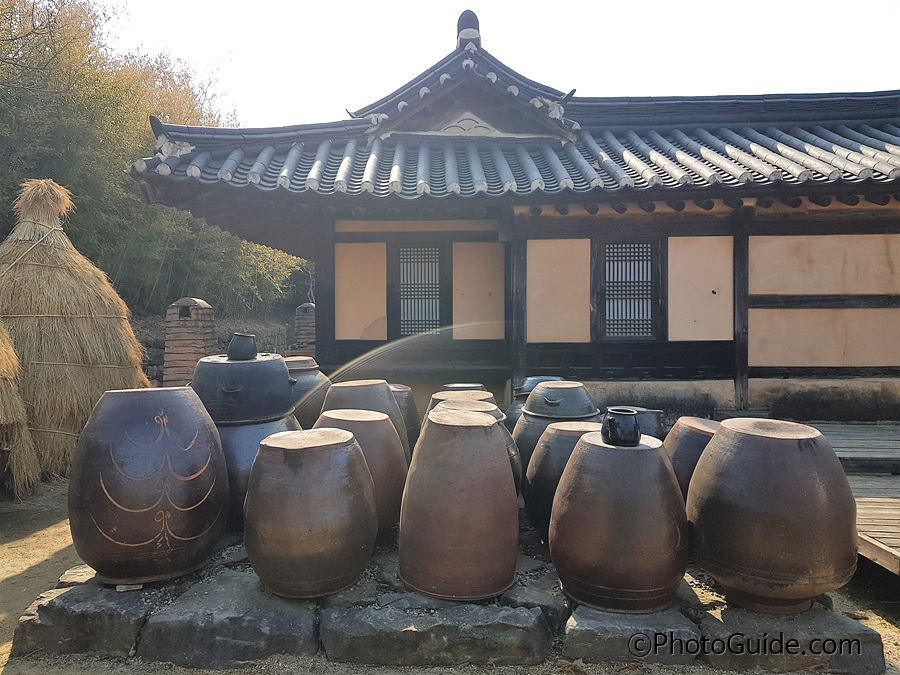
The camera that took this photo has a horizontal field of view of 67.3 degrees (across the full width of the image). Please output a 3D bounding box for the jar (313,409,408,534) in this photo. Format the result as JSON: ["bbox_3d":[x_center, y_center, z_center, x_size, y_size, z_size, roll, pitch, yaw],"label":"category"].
[{"bbox_3d":[-0.575,0.830,4.080,0.635,0.720,0.635,0,2,0],"label":"jar"}]

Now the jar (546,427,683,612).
[{"bbox_3d":[0.779,0.814,3.124,0.620,0.679,0.620,0,2,0],"label":"jar"}]

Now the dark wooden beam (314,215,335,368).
[{"bbox_3d":[-1.527,-0.401,8.292,0.230,2.157,0.220,0,2,5],"label":"dark wooden beam"}]

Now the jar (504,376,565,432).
[{"bbox_3d":[0.731,0.685,5.121,0.600,0.744,0.600,0,2,0],"label":"jar"}]

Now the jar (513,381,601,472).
[{"bbox_3d":[0.710,0.695,4.321,0.630,0.790,0.630,0,2,0],"label":"jar"}]

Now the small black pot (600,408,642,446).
[{"bbox_3d":[0.814,0.433,3.220,0.187,0.158,0.187,0,2,0],"label":"small black pot"}]

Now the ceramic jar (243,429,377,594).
[{"bbox_3d":[-0.703,0.861,3.379,0.650,0.720,0.650,0,2,0],"label":"ceramic jar"}]

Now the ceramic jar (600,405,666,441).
[{"bbox_3d":[1.426,0.846,5.242,0.560,0.580,0.560,0,2,0],"label":"ceramic jar"}]

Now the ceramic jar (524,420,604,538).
[{"bbox_3d":[0.785,0.859,4.061,0.645,0.660,0.645,0,2,0],"label":"ceramic jar"}]

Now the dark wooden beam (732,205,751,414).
[{"bbox_3d":[3.434,-0.347,7.950,0.165,2.420,0.165,0,2,0],"label":"dark wooden beam"}]

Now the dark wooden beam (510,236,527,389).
[{"bbox_3d":[0.816,-0.280,7.995,0.180,2.080,0.180,0,2,5],"label":"dark wooden beam"}]

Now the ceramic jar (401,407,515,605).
[{"bbox_3d":[0.043,0.760,3.223,0.560,0.752,0.560,0,2,0],"label":"ceramic jar"}]

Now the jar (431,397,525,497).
[{"bbox_3d":[0.110,0.797,4.072,0.645,0.770,0.645,0,2,0],"label":"jar"}]

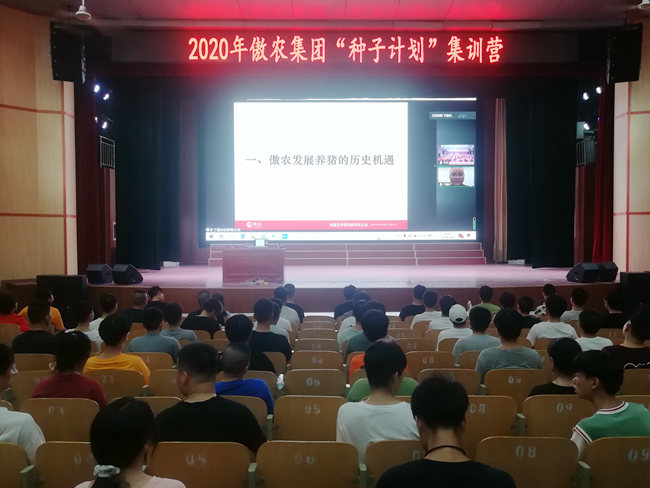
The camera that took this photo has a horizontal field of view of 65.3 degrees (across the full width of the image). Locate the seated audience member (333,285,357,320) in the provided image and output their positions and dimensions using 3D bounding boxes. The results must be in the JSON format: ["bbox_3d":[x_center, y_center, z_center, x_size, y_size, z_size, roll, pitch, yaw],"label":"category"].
[{"bbox_3d":[0.436,1.327,8.564,0.520,1.323,0.750,0,1,0],"label":"seated audience member"}]

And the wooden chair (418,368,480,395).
[{"bbox_3d":[0.984,1.406,4.251,0.520,0.850,0.540,0,2,0],"label":"wooden chair"}]

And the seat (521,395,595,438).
[{"bbox_3d":[1.542,1.398,3.584,0.530,0.830,0.550,0,1,0],"label":"seat"}]

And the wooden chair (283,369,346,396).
[{"bbox_3d":[-0.079,1.434,4.372,0.530,0.830,0.500,0,1,0],"label":"wooden chair"}]

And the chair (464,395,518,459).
[{"bbox_3d":[0.992,1.387,3.514,0.520,0.840,0.500,0,2,0],"label":"chair"}]

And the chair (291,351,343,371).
[{"bbox_3d":[-0.076,1.461,5.185,0.530,0.830,0.500,0,1,0],"label":"chair"}]

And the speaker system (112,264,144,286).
[{"bbox_3d":[-5.145,0.789,13.200,0.540,0.470,0.580,1,2,36],"label":"speaker system"}]

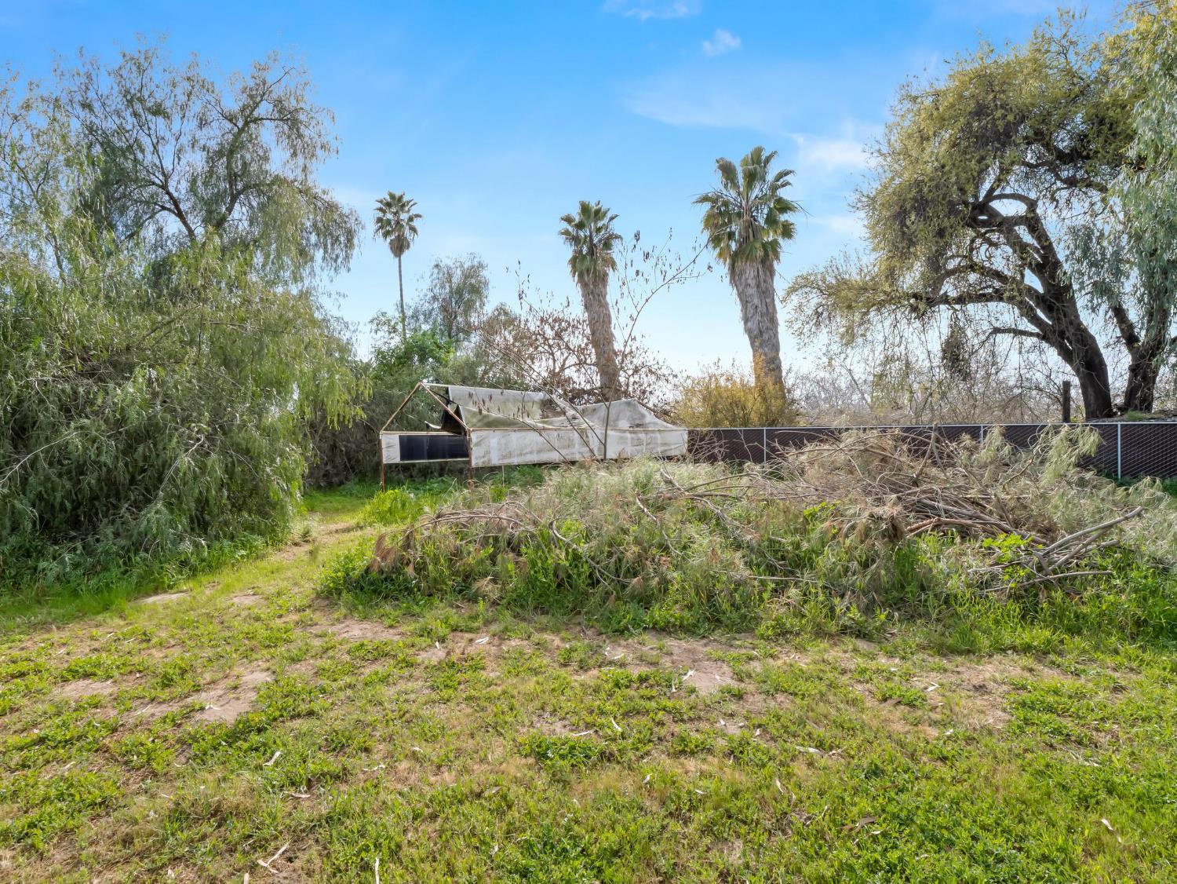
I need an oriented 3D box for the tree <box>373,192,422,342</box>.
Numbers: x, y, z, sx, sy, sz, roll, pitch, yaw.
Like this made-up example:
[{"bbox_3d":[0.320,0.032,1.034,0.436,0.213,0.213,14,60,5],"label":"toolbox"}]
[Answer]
[{"bbox_3d":[-15.070,-9.500,43.000,3.900,20.500,3.900,0,1,0],"label":"tree"}]

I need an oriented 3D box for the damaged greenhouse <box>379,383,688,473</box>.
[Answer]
[{"bbox_3d":[-0.860,0.020,12.280,3.100,2.200,6.360,1,1,43],"label":"damaged greenhouse"}]

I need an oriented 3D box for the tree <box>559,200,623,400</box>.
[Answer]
[{"bbox_3d":[0.130,-6.540,31.500,3.700,14.900,3.700,0,1,0],"label":"tree"}]

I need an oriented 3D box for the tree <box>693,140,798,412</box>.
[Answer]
[{"bbox_3d":[6.700,-5.730,23.000,4.200,13.500,4.100,0,1,0],"label":"tree"}]

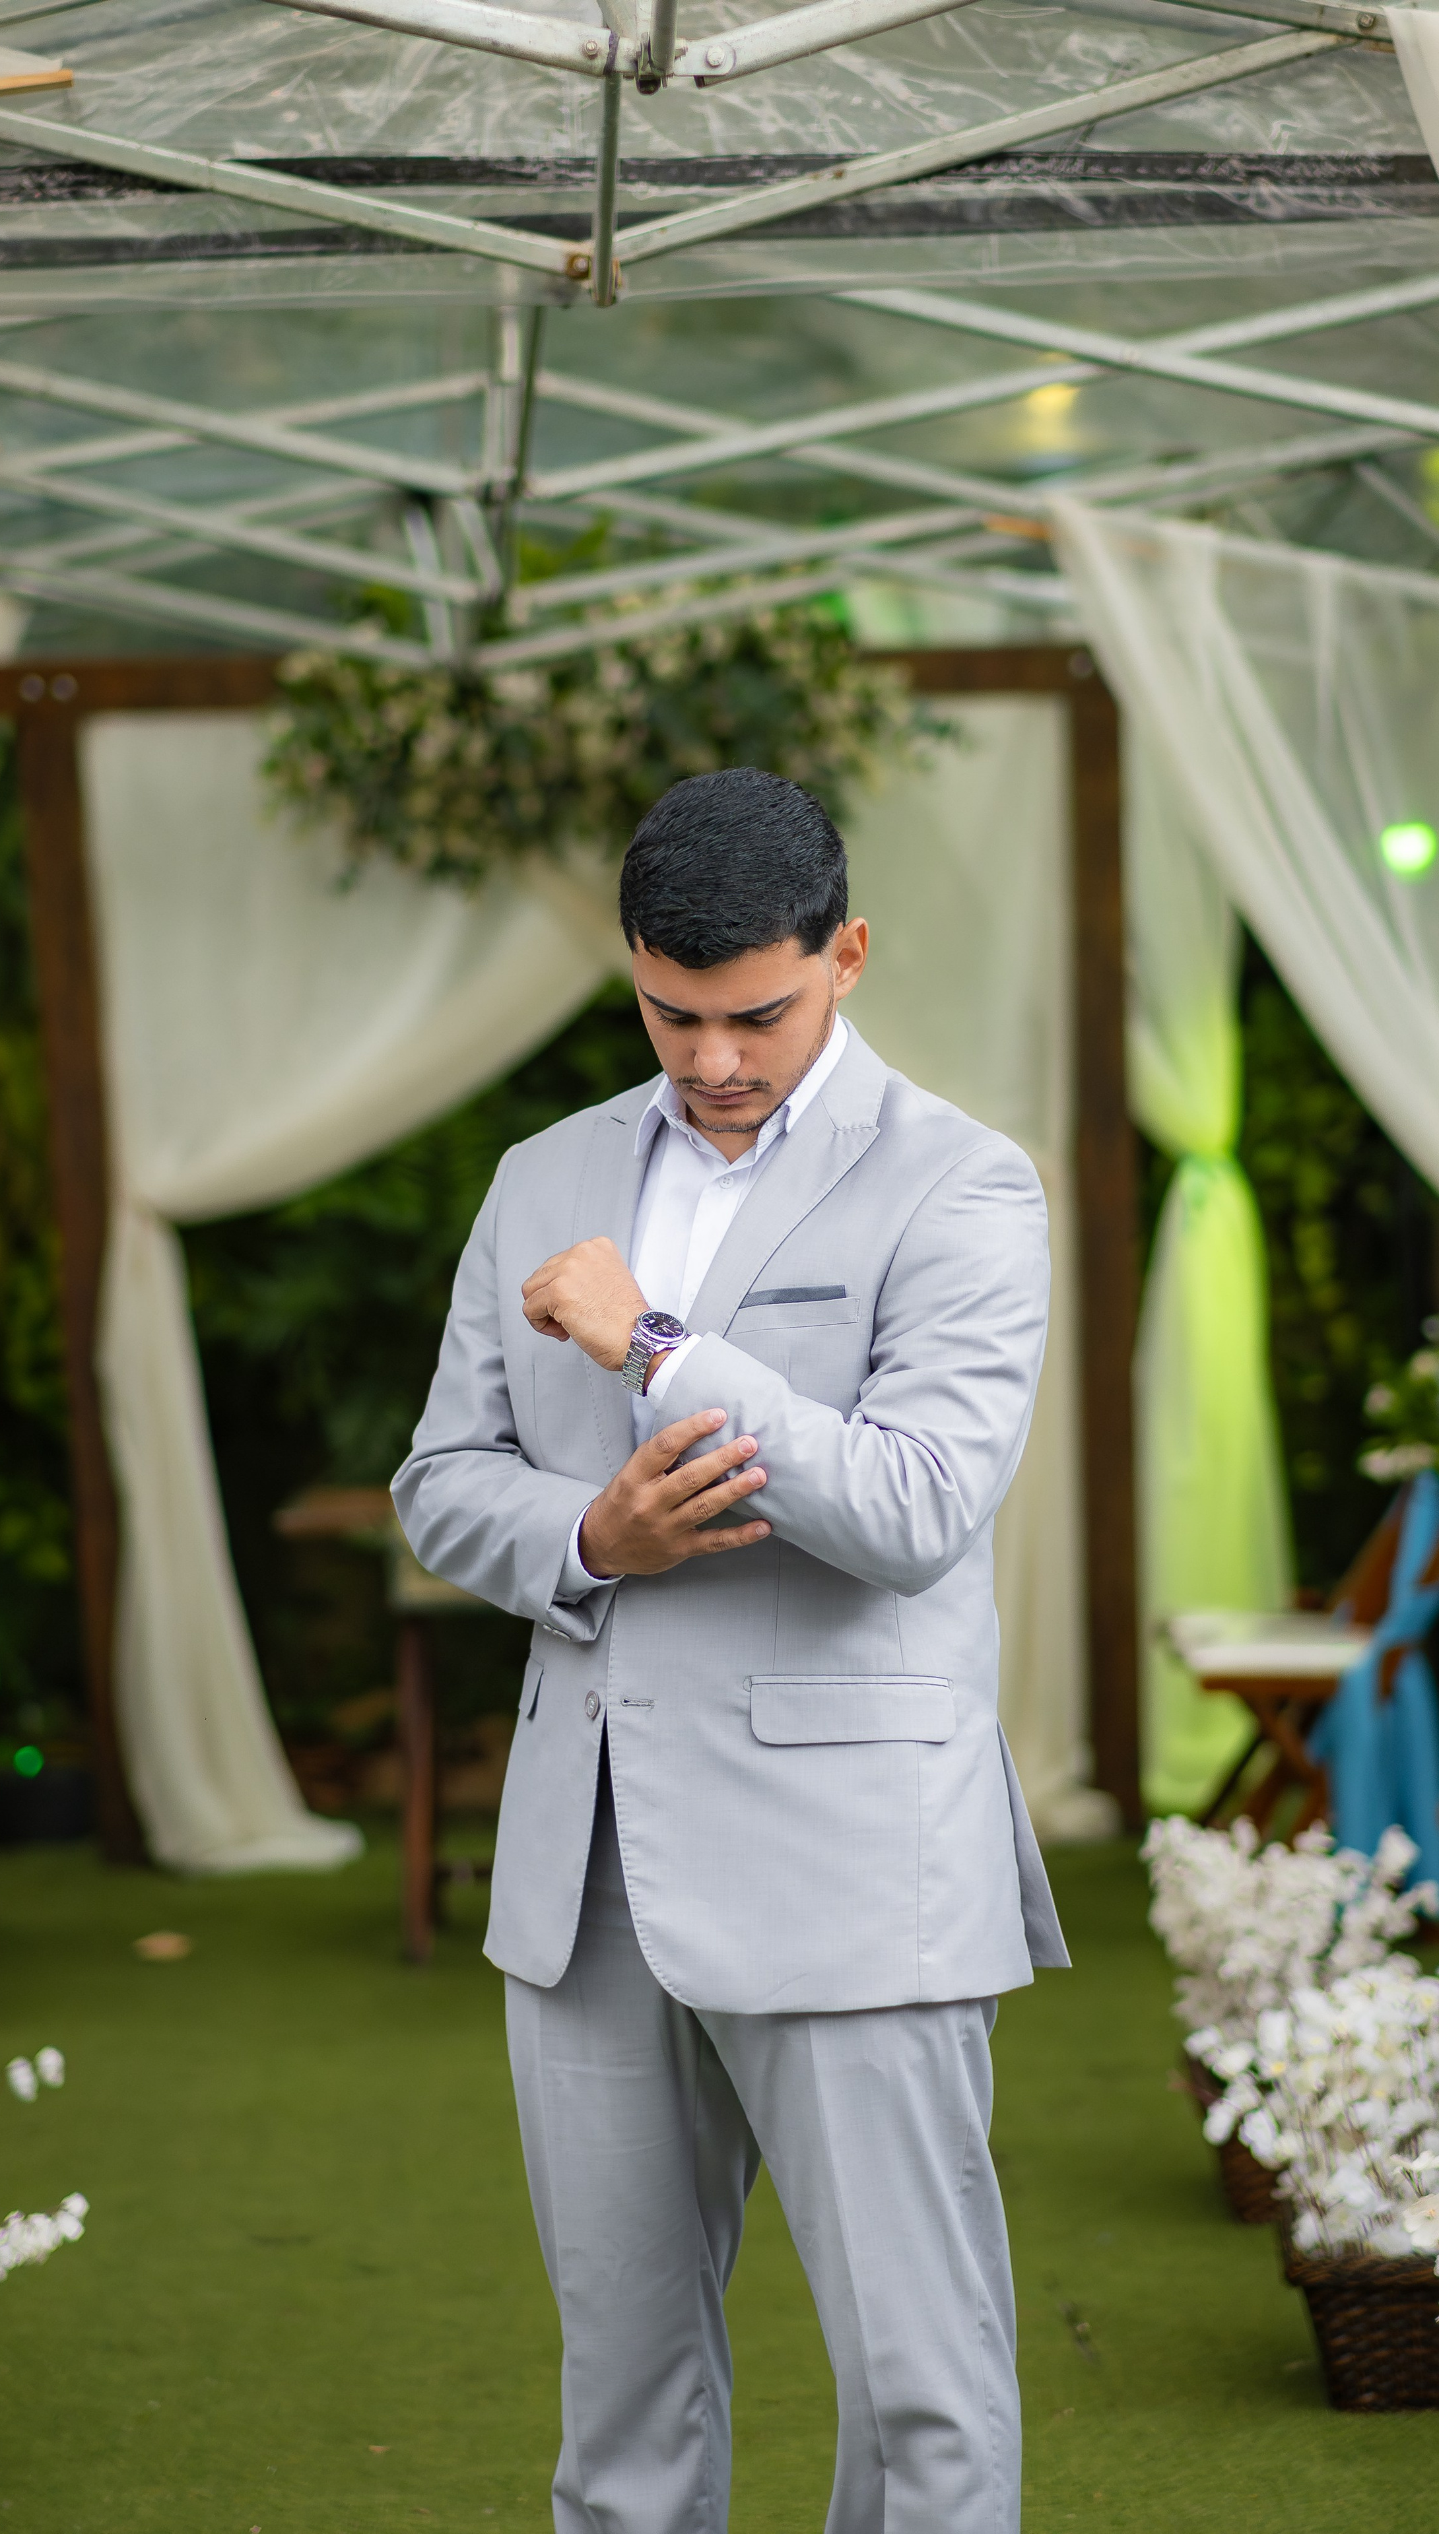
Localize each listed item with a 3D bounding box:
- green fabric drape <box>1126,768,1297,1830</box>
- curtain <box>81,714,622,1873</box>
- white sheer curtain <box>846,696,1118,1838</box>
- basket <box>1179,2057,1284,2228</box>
[{"bbox_3d":[0.927,-0.051,11.250,0.360,2.140,0.250,-2,3,0],"label":"green fabric drape"},{"bbox_3d":[-0.660,0.032,10.820,1.020,2.100,0.280,-2,3,0],"label":"curtain"},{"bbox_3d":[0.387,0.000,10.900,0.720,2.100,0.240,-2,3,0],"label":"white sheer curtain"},{"bbox_3d":[0.716,1.105,7.550,0.225,0.180,0.340,-2,3,1],"label":"basket"}]

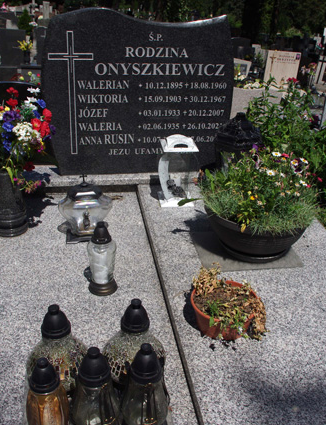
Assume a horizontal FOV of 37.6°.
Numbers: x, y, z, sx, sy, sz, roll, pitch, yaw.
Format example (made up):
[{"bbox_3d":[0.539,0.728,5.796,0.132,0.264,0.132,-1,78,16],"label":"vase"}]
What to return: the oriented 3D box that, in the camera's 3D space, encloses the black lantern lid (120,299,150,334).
[{"bbox_3d":[-0.069,0.259,1.231,0.074,0.069,0.074,2,30,-1],"label":"black lantern lid"}]

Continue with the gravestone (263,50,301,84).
[{"bbox_3d":[1.853,-2.227,7.435,0.510,0.620,0.090,3,29,0],"label":"gravestone"}]

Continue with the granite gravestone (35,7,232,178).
[{"bbox_3d":[-0.122,-0.590,2.423,0.925,0.810,0.100,-3,28,-10],"label":"granite gravestone"}]

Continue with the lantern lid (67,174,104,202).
[{"bbox_3d":[-0.320,-0.112,1.974,0.150,0.098,0.140,-3,30,-10],"label":"lantern lid"}]

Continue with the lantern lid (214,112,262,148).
[{"bbox_3d":[0.364,-0.407,2.331,0.220,0.140,0.200,-3,30,-10],"label":"lantern lid"}]

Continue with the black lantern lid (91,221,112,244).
[{"bbox_3d":[-0.212,0.067,1.674,0.068,0.059,0.068,2,29,-1],"label":"black lantern lid"}]

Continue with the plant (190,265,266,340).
[{"bbox_3d":[0.208,0.308,1.604,0.245,0.165,0.245,-3,30,-10],"label":"plant"}]

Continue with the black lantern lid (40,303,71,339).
[{"bbox_3d":[-0.286,0.282,1.279,0.077,0.071,0.077,-3,30,-10],"label":"black lantern lid"}]

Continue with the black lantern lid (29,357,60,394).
[{"bbox_3d":[-0.294,0.393,1.181,0.075,0.070,0.075,-3,30,-10],"label":"black lantern lid"}]

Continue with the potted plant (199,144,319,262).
[{"bbox_3d":[0.384,-0.050,2.026,0.485,0.395,0.460,-3,30,-10],"label":"potted plant"}]

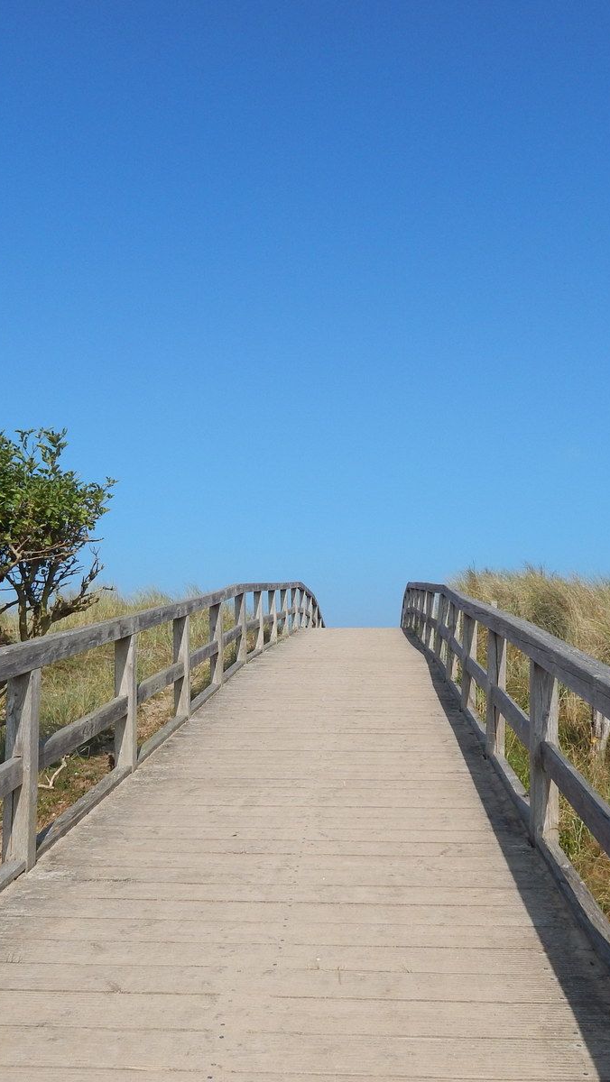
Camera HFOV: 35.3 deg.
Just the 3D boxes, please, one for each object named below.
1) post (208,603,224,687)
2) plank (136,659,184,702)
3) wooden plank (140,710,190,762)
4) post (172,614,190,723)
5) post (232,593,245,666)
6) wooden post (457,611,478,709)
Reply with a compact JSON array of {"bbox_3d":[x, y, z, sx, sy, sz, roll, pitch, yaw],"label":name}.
[{"bbox_3d":[-0.982,1.147,10.732,0.120,0.923,0.112,0,-5,4],"label":"post"},{"bbox_3d":[-1.165,1.112,7.626,0.072,0.125,2.030,0,-2,4],"label":"plank"},{"bbox_3d":[-1.156,1.560,7.671,0.100,0.065,2.030,0,-1,4],"label":"wooden plank"},{"bbox_3d":[-1.101,1.133,8.643,0.120,0.928,0.112,0,-5,4],"label":"post"},{"bbox_3d":[-0.859,1.175,12.821,0.120,0.929,0.112,0,-5,4],"label":"post"},{"bbox_3d":[1.571,1.157,9.129,0.120,0.925,0.112,0,-5,4],"label":"wooden post"}]

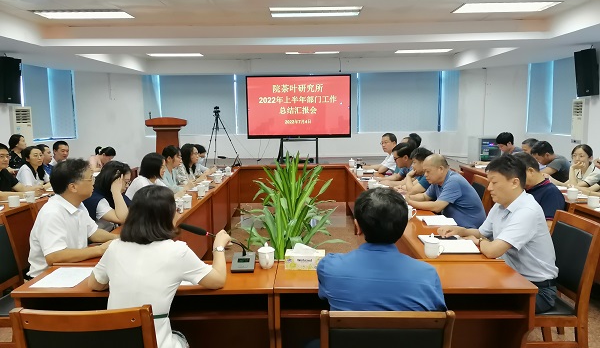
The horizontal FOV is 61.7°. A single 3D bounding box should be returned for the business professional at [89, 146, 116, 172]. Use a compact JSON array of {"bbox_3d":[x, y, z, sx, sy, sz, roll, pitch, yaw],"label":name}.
[{"bbox_3d":[-2.911,0.172,7.224,0.620,1.130,0.450,-1,7,1],"label":"business professional"}]

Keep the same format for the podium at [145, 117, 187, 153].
[{"bbox_3d":[-2.521,-0.526,9.529,0.750,1.110,0.500,-1,7,1],"label":"podium"}]

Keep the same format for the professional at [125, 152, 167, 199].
[{"bbox_3d":[-1.295,0.414,4.605,0.620,1.230,0.460,-1,7,1],"label":"professional"}]

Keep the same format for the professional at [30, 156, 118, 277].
[{"bbox_3d":[-1.270,0.563,3.001,0.660,1.320,0.500,-1,7,1],"label":"professional"}]

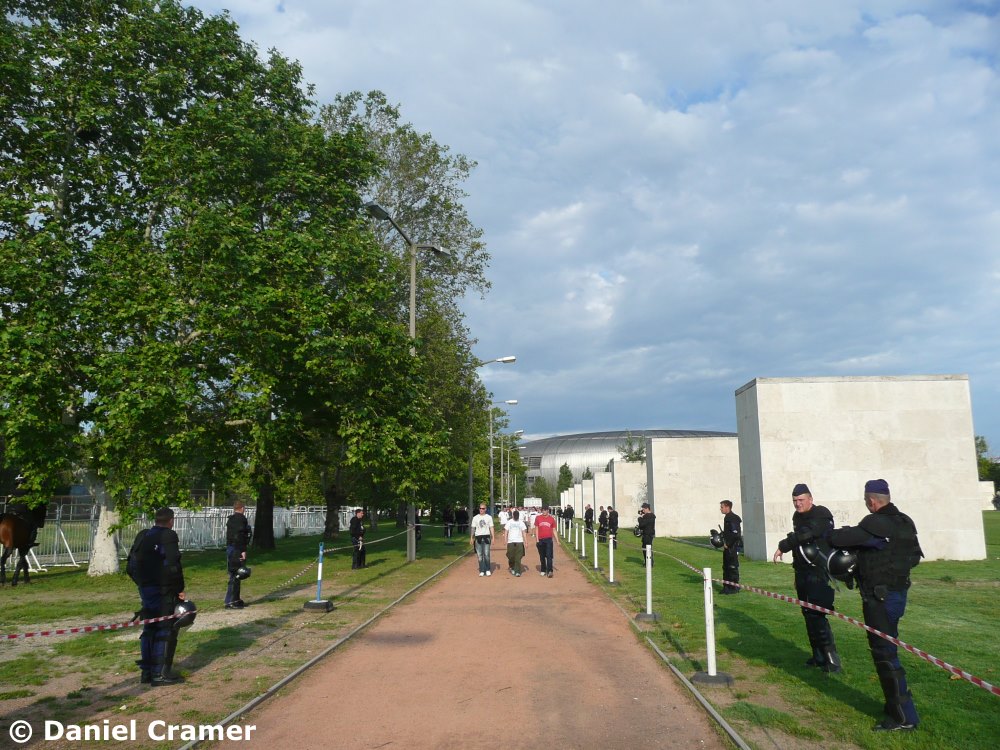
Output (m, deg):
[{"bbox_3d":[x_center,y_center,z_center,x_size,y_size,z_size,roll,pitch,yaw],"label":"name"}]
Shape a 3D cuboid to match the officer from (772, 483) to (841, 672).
[{"bbox_3d":[3.269,2.146,8.572,0.620,1.880,0.660,6,-11,-33],"label":"officer"}]

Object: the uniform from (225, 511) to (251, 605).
[{"bbox_3d":[-4.743,3.334,14.616,0.540,1.640,0.440,-8,-12,37],"label":"uniform"}]

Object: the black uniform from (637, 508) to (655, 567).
[{"bbox_3d":[4.281,4.771,23.637,0.480,1.620,0.540,-1,-10,6],"label":"black uniform"}]

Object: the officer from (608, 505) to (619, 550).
[{"bbox_3d":[4.768,6.470,33.984,0.420,1.640,0.520,-1,-9,4],"label":"officer"}]

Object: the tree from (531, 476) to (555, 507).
[{"bbox_3d":[9.873,28.244,187.916,5.400,9.600,5.400,0,-10,0],"label":"tree"}]

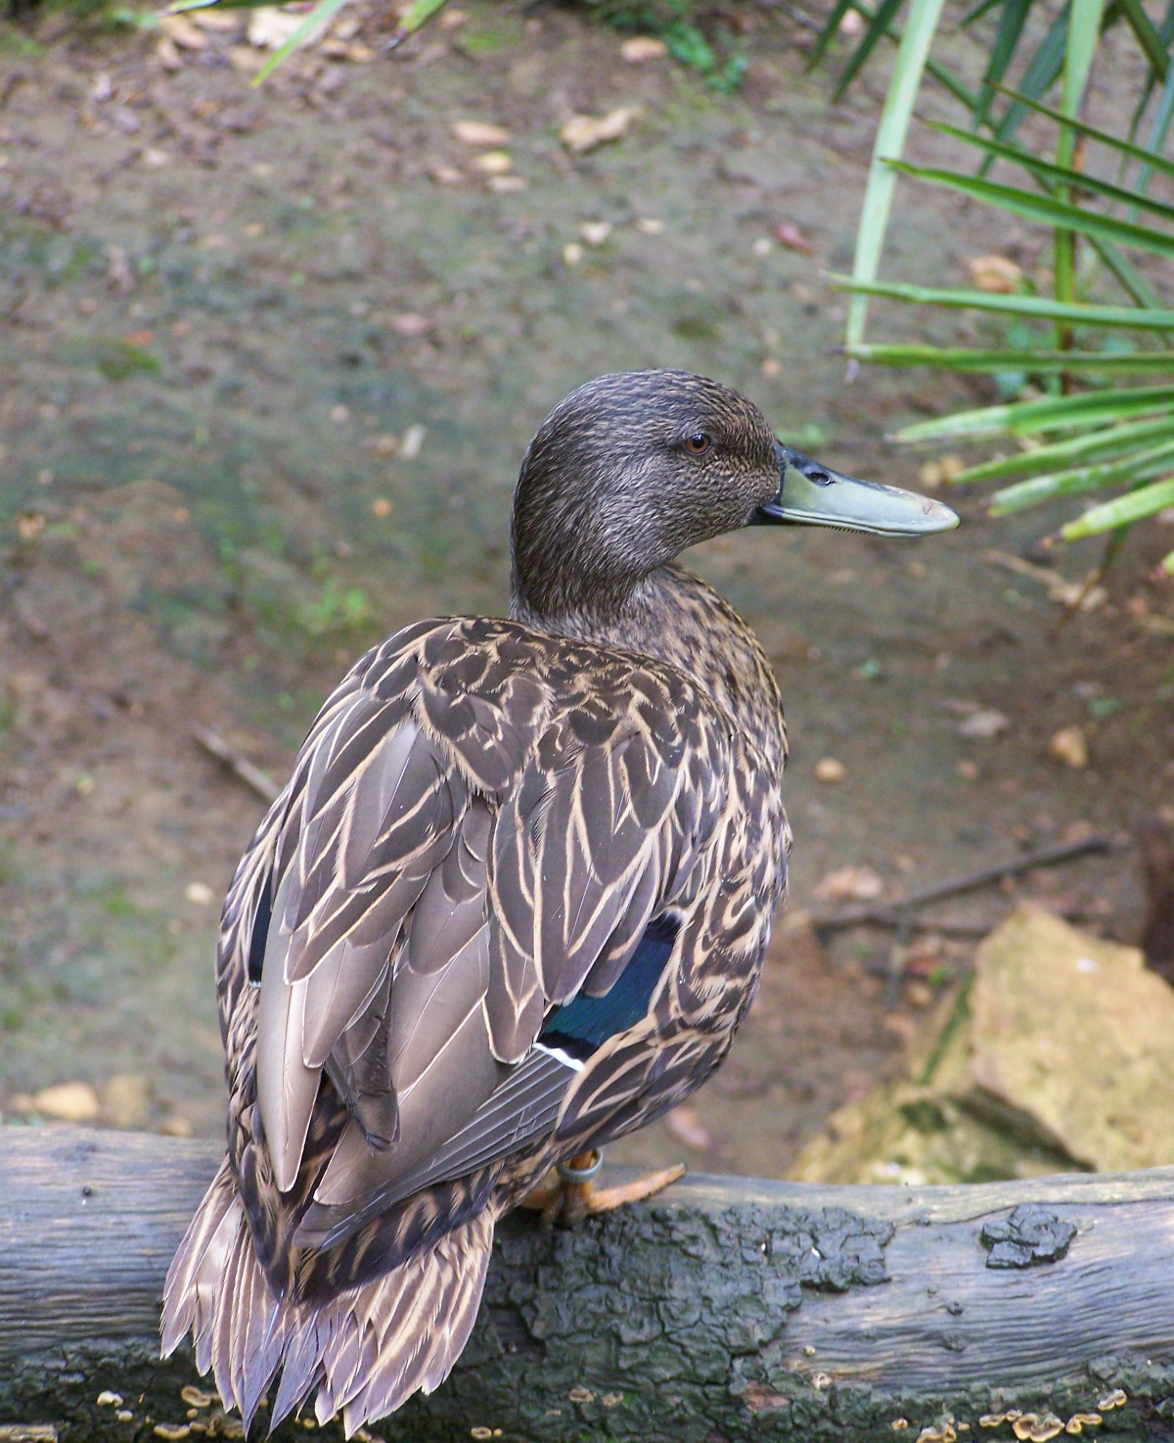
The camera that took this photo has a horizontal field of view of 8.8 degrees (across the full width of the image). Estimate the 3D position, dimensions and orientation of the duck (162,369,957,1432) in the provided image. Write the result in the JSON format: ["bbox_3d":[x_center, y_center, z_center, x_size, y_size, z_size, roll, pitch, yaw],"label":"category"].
[{"bbox_3d":[-0.012,0.053,2.310,0.185,0.260,0.355,13,32,21],"label":"duck"}]

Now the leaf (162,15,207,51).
[{"bbox_3d":[-0.212,-0.362,4.019,0.009,0.008,0.029,-23,37,-34],"label":"leaf"}]

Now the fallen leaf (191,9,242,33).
[{"bbox_3d":[-0.196,-0.370,4.034,0.026,0.006,0.015,5,30,9],"label":"fallen leaf"}]

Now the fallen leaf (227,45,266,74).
[{"bbox_3d":[-0.178,-0.345,3.992,0.020,0.006,0.025,0,30,0],"label":"fallen leaf"}]

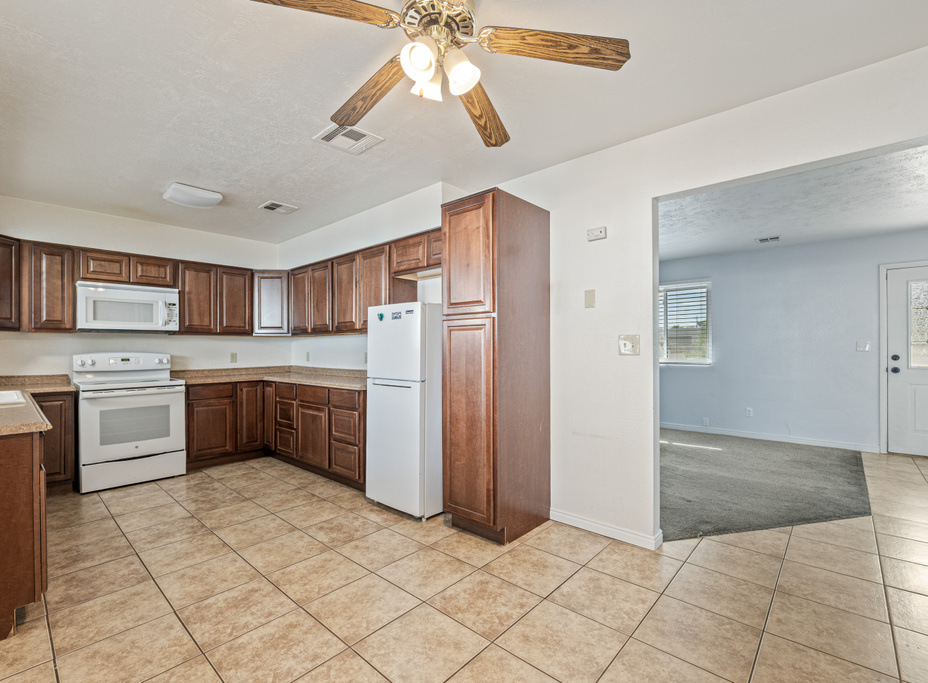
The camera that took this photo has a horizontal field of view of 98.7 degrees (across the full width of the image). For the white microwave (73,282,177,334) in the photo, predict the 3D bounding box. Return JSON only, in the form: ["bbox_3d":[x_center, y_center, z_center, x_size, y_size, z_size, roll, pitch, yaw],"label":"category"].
[{"bbox_3d":[-3.372,-0.310,3.985,0.420,0.428,0.757,-2,-2,41],"label":"white microwave"}]

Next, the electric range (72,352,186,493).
[{"bbox_3d":[-3.217,0.716,3.847,0.670,1.188,0.741,-1,-1,43],"label":"electric range"}]

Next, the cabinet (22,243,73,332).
[{"bbox_3d":[-3.747,-0.466,3.582,0.325,0.797,0.328,-1,-1,43],"label":"cabinet"}]

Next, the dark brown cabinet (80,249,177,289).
[{"bbox_3d":[-3.405,-0.696,4.027,0.330,0.343,0.765,-2,-2,41],"label":"dark brown cabinet"}]

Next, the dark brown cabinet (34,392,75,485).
[{"bbox_3d":[-3.648,0.841,3.493,0.610,0.838,0.285,-2,-2,41],"label":"dark brown cabinet"}]

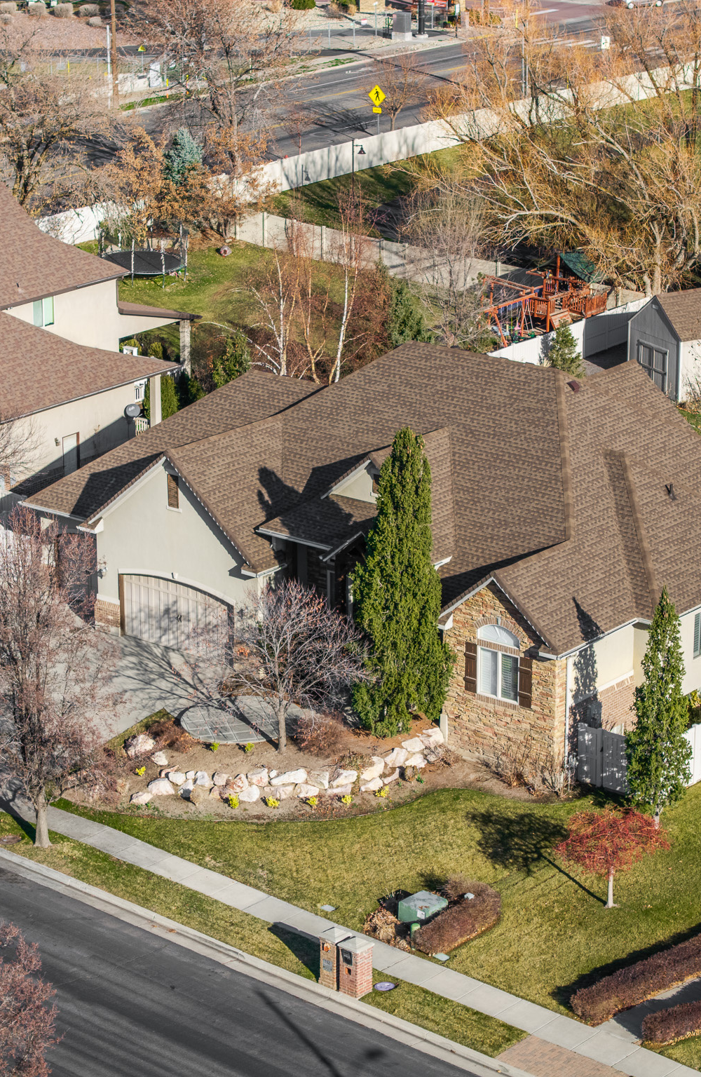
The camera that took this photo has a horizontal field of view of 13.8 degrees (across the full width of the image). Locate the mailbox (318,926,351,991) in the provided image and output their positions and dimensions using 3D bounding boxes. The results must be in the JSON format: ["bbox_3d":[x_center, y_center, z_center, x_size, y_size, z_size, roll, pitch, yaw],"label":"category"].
[{"bbox_3d":[-0.393,10.674,74.159,0.680,1.550,0.660,14,24,36],"label":"mailbox"}]

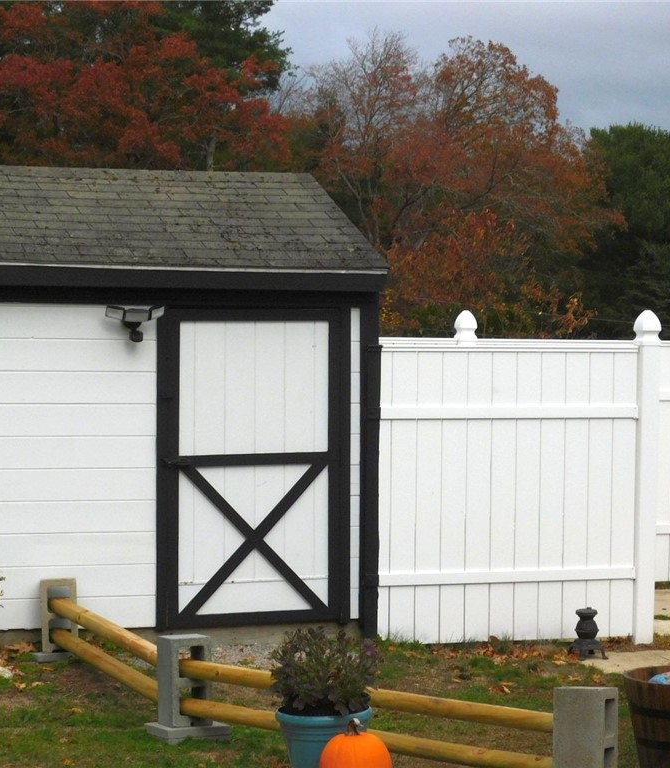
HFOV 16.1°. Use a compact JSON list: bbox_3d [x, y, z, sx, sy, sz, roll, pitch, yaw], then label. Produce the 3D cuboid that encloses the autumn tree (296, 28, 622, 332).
[{"bbox_3d":[2.103,-2.650,42.000,5.700,7.200,5.200,1,1,0],"label":"autumn tree"}]

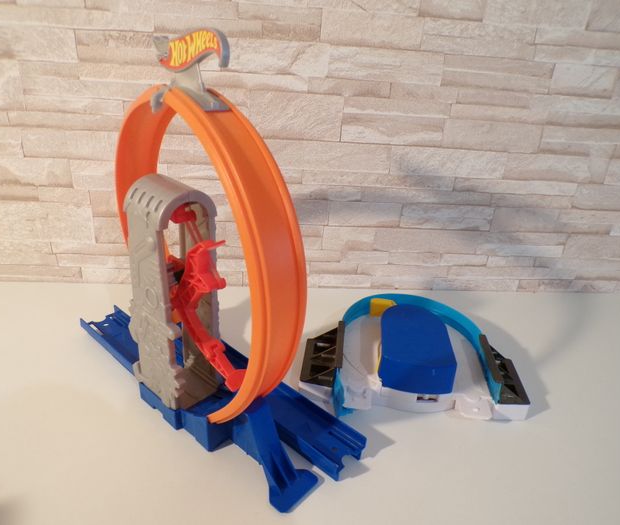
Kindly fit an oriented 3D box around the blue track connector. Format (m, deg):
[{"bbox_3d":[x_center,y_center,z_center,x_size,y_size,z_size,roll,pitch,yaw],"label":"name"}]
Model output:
[{"bbox_3d":[-0.111,0.095,0.457,0.349,0.042,0.096,22,32,40],"label":"blue track connector"}]

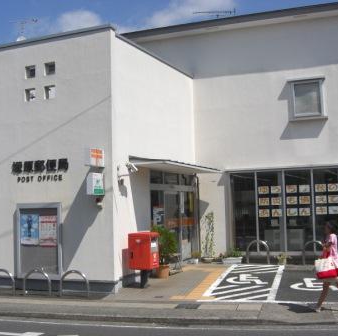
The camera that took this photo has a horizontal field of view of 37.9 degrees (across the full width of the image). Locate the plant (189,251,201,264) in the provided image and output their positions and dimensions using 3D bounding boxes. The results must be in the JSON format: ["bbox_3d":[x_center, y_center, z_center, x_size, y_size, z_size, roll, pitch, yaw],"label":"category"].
[{"bbox_3d":[0.819,2.748,15.194,0.380,0.420,0.320,-3,-4,16],"label":"plant"}]

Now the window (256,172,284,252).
[{"bbox_3d":[3.110,1.332,15.030,0.831,2.434,0.100,-3,-4,16],"label":"window"}]

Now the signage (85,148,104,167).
[{"bbox_3d":[-1.565,-0.210,10.451,0.120,0.380,0.550,-3,-5,22],"label":"signage"}]

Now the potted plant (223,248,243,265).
[{"bbox_3d":[1.954,2.661,14.970,0.600,0.480,0.320,-3,-4,16],"label":"potted plant"}]

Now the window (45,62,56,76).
[{"bbox_3d":[-2.848,-2.395,11.975,0.300,0.330,0.120,-3,-4,24],"label":"window"}]

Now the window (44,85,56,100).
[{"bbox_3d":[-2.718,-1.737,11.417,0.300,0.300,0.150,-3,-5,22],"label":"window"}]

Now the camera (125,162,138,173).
[{"bbox_3d":[-0.812,-0.011,10.700,0.260,0.130,0.120,35,-11,-8],"label":"camera"}]

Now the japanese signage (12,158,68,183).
[{"bbox_3d":[-3.157,0.075,11.978,1.623,0.542,0.070,-3,-4,23],"label":"japanese signage"}]

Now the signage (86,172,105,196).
[{"bbox_3d":[-1.625,0.365,11.009,0.143,0.499,0.509,-3,-4,23],"label":"signage"}]

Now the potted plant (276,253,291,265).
[{"bbox_3d":[3.294,2.610,14.150,0.450,0.360,0.380,-3,-4,19],"label":"potted plant"}]

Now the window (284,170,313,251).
[{"bbox_3d":[3.931,1.293,14.909,0.874,2.430,0.100,-3,-4,23],"label":"window"}]

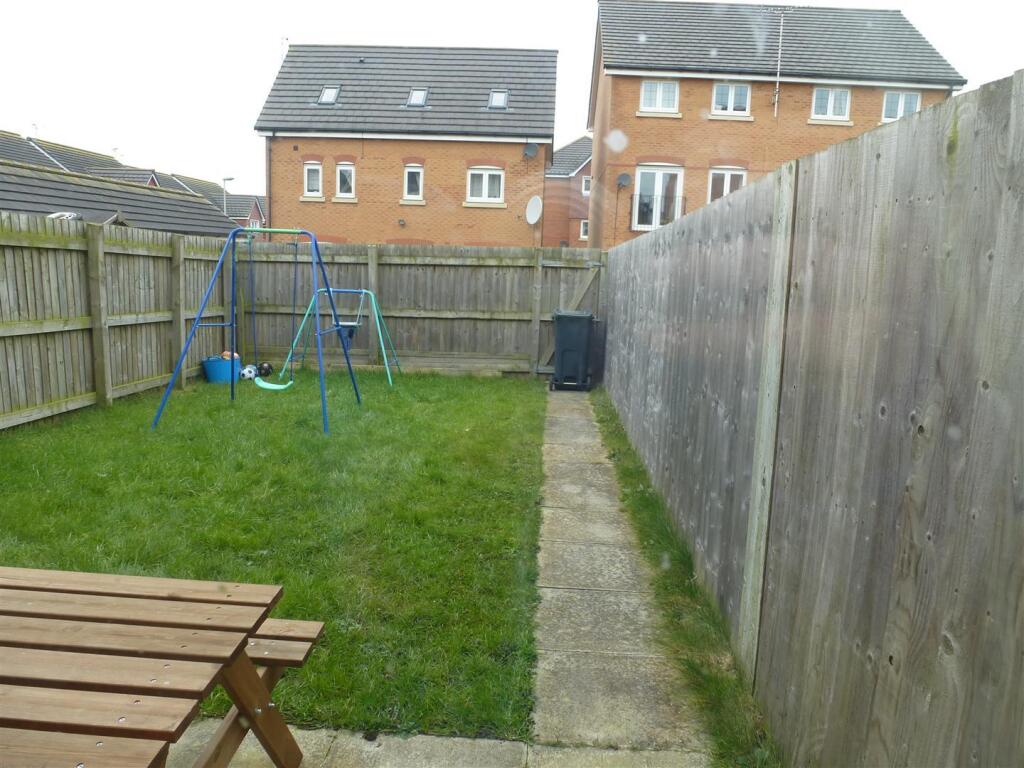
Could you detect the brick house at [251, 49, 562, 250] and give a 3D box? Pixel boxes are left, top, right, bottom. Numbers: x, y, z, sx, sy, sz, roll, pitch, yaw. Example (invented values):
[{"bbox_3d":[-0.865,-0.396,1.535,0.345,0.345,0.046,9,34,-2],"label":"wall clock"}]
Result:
[{"bbox_3d":[-3.404,-7.462,26.245,9.750,9.430,6.340,2,9,3],"label":"brick house"}]

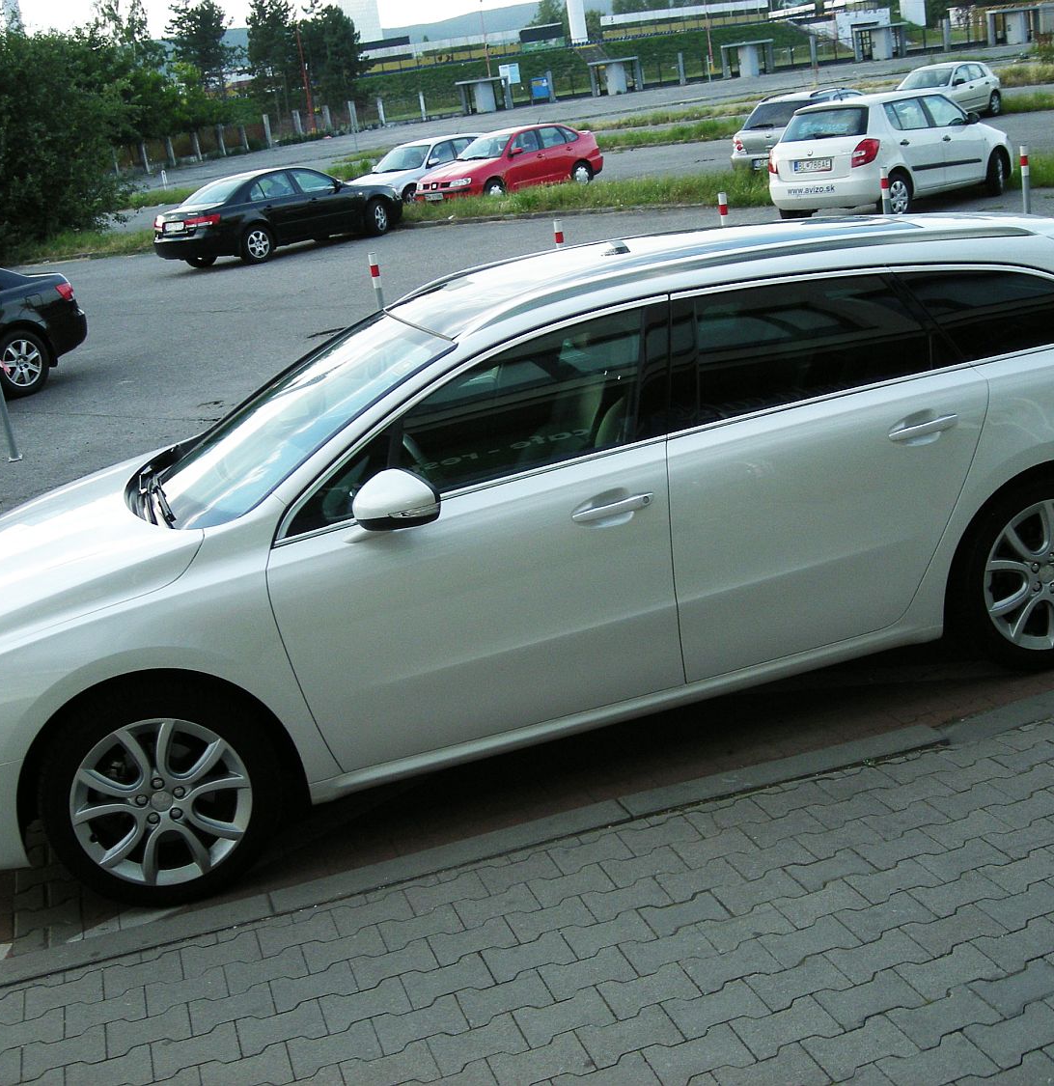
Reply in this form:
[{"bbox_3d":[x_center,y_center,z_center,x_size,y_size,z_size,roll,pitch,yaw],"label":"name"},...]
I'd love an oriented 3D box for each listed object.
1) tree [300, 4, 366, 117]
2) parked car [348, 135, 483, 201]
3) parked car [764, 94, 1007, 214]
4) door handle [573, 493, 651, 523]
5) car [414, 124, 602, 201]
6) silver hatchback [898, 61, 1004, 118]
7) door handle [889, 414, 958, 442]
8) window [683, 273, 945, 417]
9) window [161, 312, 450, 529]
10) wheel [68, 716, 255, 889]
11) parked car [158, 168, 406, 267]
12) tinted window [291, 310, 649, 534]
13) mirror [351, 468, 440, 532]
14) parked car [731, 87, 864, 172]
[{"bbox_3d":[-14.974,-36.802,113.000,5.400,10.200,5.200,-9,17,-4],"label":"tree"},{"bbox_3d":[-2.363,-8.252,32.556,1.700,1.470,4.220,7,23,40],"label":"parked car"},{"bbox_3d":[4.981,-5.235,19.608,3.995,1.498,1.642,-23,23,-39],"label":"parked car"},{"bbox_3d":[0.248,-0.101,4.179,0.250,0.045,0.050,-13,17,-13],"label":"door handle"},{"bbox_3d":[-0.304,-8.000,31.013,4.439,1.440,1.742,-23,23,-39],"label":"car"},{"bbox_3d":[9.995,-10.852,35.457,1.740,1.430,4.160,7,23,40],"label":"silver hatchback"},{"bbox_3d":[1.199,-0.347,4.405,0.235,0.045,0.050,-13,17,-13],"label":"door handle"},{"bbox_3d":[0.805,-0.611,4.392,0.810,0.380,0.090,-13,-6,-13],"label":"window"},{"bbox_3d":[-0.792,-0.417,4.770,1.000,0.150,1.390,-38,21,-5],"label":"window"},{"bbox_3d":[-1.017,0.689,4.089,0.485,0.485,0.200,-12,16,-9],"label":"wheel"},{"bbox_3d":[-4.280,-5.890,25.780,1.830,1.475,4.800,9,24,42],"label":"parked car"},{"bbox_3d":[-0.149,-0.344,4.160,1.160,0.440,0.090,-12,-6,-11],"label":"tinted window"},{"bbox_3d":[-0.360,-0.122,3.950,0.210,0.175,0.220,-13,15,-13],"label":"mirror"},{"bbox_3d":[5.520,-7.450,26.570,1.710,1.490,4.450,7,23,40],"label":"parked car"}]

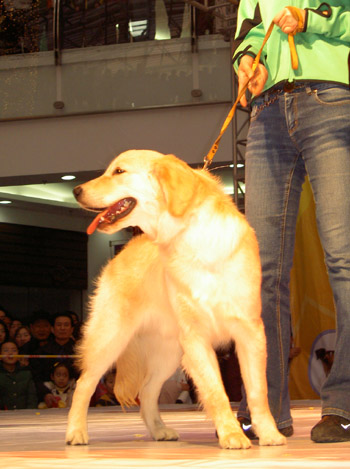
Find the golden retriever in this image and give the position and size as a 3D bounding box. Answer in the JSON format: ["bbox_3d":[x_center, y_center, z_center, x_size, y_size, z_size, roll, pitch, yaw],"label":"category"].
[{"bbox_3d":[-0.029,0.169,2.466,0.372,0.745,0.725,4,-11,-31],"label":"golden retriever"}]

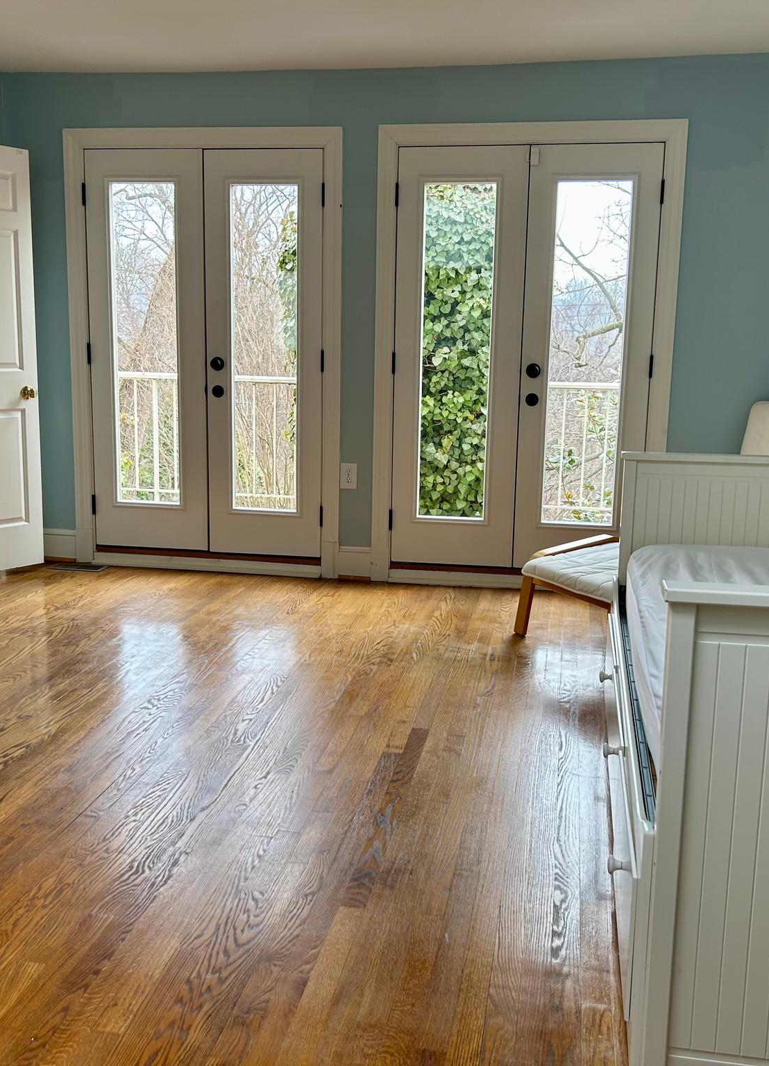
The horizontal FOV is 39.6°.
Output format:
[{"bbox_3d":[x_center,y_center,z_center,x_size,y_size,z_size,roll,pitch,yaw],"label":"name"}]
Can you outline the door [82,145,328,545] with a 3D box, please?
[{"bbox_3d":[-0.899,-0.890,5.379,1.218,1.991,0.050,3,10,10],"label":"door"}]

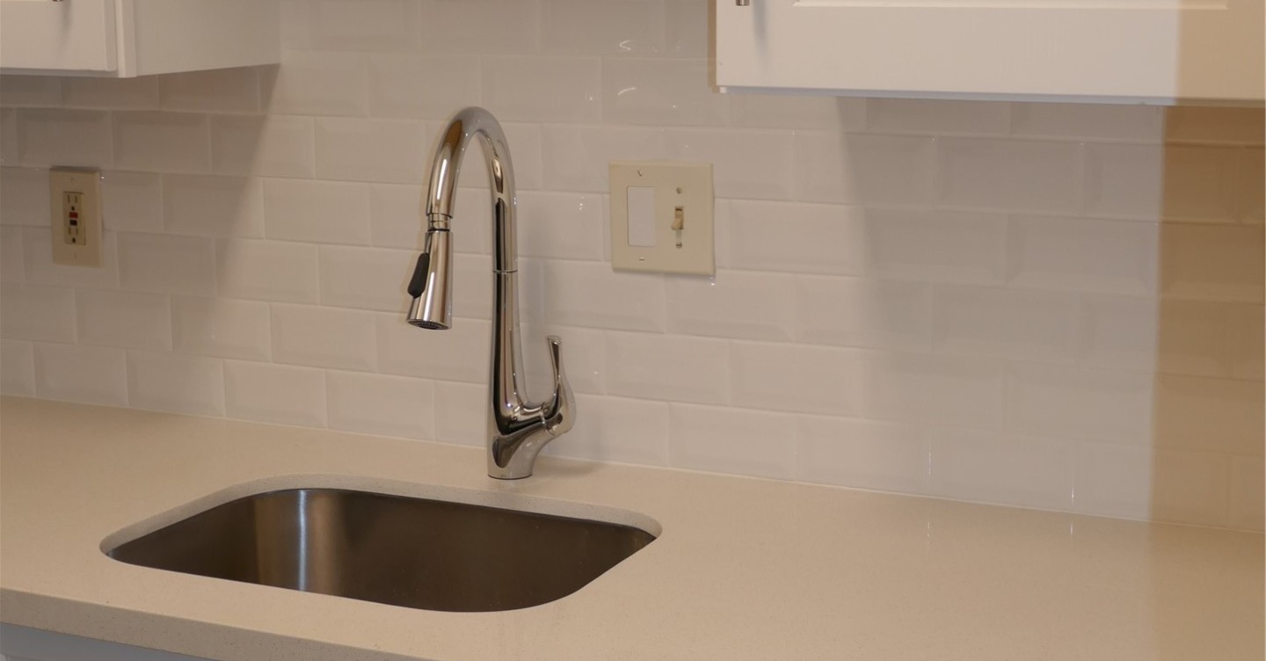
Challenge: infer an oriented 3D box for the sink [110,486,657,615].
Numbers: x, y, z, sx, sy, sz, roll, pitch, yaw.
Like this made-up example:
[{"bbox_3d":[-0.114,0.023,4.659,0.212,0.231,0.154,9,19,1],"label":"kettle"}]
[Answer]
[{"bbox_3d":[-0.261,0.330,2.010,0.560,0.210,0.400,4,12,24],"label":"sink"}]

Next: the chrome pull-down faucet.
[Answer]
[{"bbox_3d":[-0.145,-0.022,2.061,0.111,0.420,0.256,3,12,18],"label":"chrome pull-down faucet"}]

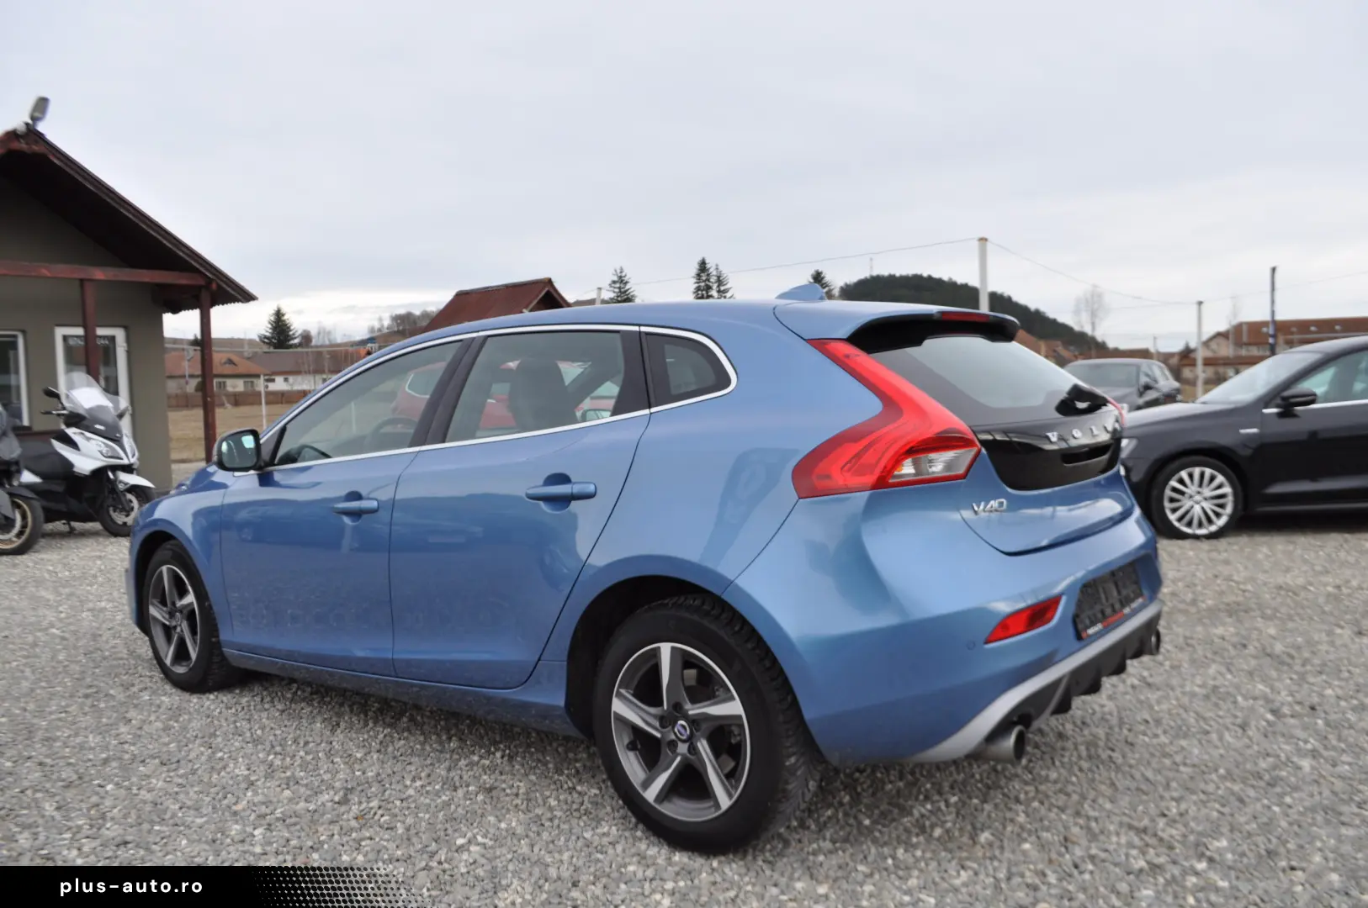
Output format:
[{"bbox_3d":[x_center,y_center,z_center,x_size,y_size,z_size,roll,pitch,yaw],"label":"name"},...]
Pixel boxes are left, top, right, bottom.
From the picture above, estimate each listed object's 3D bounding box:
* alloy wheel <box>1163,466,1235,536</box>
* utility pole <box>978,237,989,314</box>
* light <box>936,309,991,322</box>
[{"bbox_3d":[3.699,0.334,7.450,0.487,0.487,0.200,-2,3,2],"label":"alloy wheel"},{"bbox_3d":[9.161,-3.624,31.138,0.280,5.856,0.280,-2,3,0],"label":"utility pole"},{"bbox_3d":[0.788,-0.388,2.898,0.037,0.027,0.345,0,3,39],"label":"light"}]

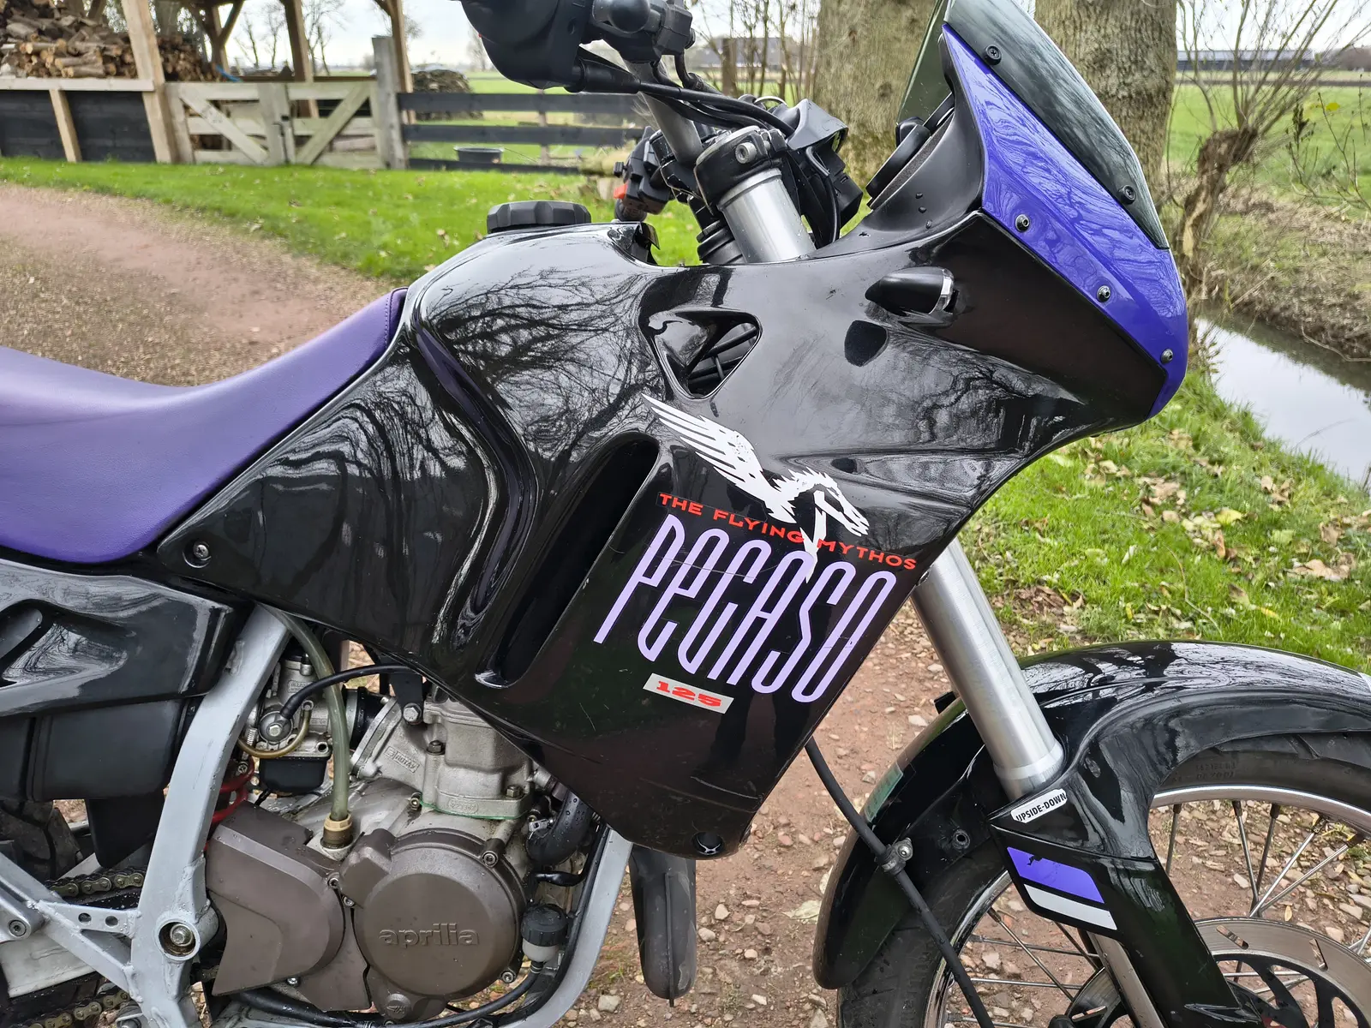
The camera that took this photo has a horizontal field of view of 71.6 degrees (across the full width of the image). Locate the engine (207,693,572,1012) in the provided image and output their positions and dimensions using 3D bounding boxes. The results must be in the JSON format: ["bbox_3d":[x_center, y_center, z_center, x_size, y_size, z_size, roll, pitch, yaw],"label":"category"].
[{"bbox_3d":[-0.249,0.275,0.889,0.310,0.320,0.260,2,15,5],"label":"engine"}]

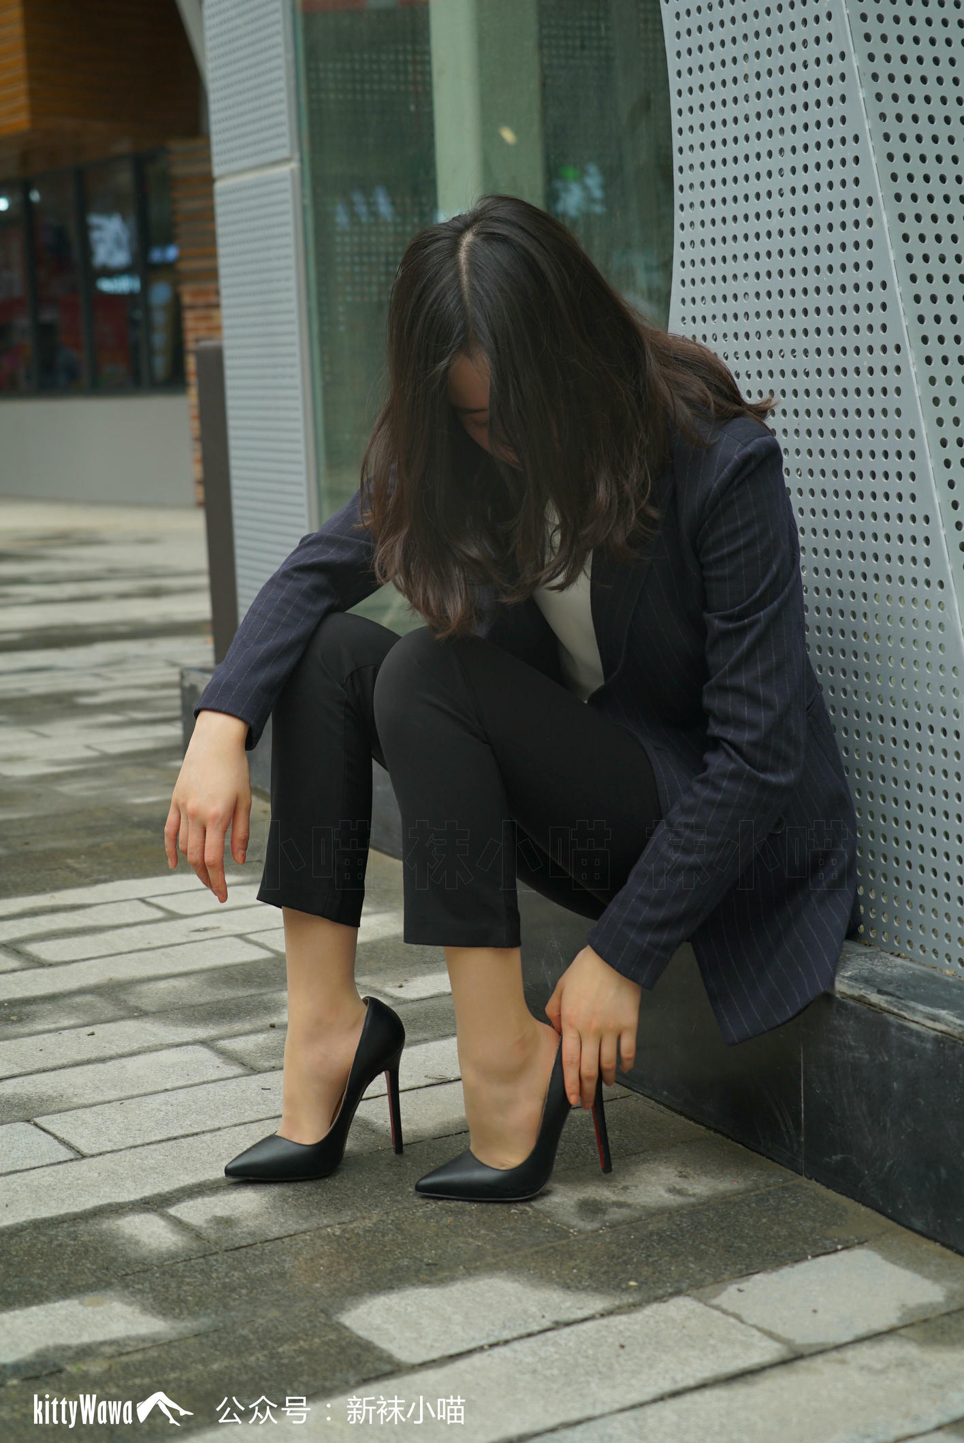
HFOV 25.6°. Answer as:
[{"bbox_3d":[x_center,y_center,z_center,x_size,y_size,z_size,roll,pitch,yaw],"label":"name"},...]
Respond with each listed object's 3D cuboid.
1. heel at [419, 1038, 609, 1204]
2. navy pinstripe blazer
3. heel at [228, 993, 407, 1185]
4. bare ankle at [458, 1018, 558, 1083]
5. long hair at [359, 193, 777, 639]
[{"bbox_3d":[0.032,0.389,2.139,0.207,0.163,0.075,-4,9,-15],"label":"heel"},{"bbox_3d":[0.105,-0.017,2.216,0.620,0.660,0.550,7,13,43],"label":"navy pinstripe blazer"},{"bbox_3d":[-0.175,0.383,2.203,0.194,0.168,0.075,-5,9,-23],"label":"heel"},{"bbox_3d":[0.025,0.330,2.129,0.082,0.062,0.066,-4,9,-15],"label":"bare ankle"},{"bbox_3d":[0.081,-0.300,2.070,0.300,0.420,0.310,3,10,30],"label":"long hair"}]

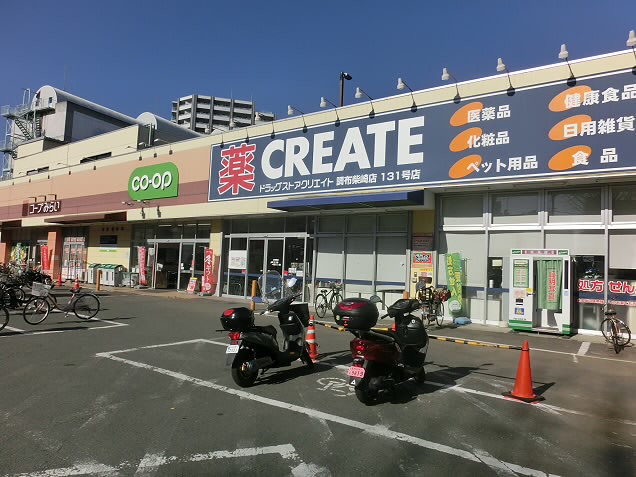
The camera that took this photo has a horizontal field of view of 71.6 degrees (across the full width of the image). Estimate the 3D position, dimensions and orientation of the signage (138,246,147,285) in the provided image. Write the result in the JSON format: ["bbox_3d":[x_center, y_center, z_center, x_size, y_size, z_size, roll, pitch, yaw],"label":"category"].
[{"bbox_3d":[-8.342,1.331,20.962,0.550,1.780,0.080,0,-4,34],"label":"signage"}]

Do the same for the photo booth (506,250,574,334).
[{"bbox_3d":[5.564,1.327,10.990,1.340,2.050,0.760,0,-5,34],"label":"photo booth"}]

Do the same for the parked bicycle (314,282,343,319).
[{"bbox_3d":[0.394,1.800,12.986,0.560,1.000,1.700,0,-4,31],"label":"parked bicycle"}]

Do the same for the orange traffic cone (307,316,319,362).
[{"bbox_3d":[-0.078,1.548,6.833,0.230,0.720,0.230,2,-3,0],"label":"orange traffic cone"}]

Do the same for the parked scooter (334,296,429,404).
[{"bbox_3d":[0.856,1.278,5.269,0.680,1.150,1.820,0,-4,34],"label":"parked scooter"}]

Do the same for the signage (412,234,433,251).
[{"bbox_3d":[3.233,0.130,13.644,0.650,0.500,0.050,0,-4,34],"label":"signage"}]

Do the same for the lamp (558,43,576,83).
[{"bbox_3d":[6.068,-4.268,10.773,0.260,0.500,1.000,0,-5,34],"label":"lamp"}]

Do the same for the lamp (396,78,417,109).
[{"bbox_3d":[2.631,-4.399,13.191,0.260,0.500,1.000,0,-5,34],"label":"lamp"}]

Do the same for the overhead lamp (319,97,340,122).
[{"bbox_3d":[0.370,-4.090,14.356,0.220,0.620,1.150,0,-4,34],"label":"overhead lamp"}]

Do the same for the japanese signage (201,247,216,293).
[{"bbox_3d":[-4.654,1.416,18.681,0.580,1.920,0.200,0,-5,34],"label":"japanese signage"}]

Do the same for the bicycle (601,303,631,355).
[{"bbox_3d":[6.128,1.798,9.029,0.560,0.960,1.660,0,-5,34],"label":"bicycle"}]

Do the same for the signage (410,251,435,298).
[{"bbox_3d":[3.215,1.123,13.569,0.750,1.520,0.060,0,-4,34],"label":"signage"}]

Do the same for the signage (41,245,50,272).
[{"bbox_3d":[-16.375,1.202,26.500,0.550,1.650,0.060,5,-4,-35],"label":"signage"}]

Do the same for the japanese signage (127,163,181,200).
[{"bbox_3d":[-7.515,-2.596,20.085,3.550,1.700,0.180,0,-4,34],"label":"japanese signage"}]

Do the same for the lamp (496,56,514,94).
[{"bbox_3d":[4.863,-4.156,11.339,0.220,0.620,1.150,0,-4,34],"label":"lamp"}]

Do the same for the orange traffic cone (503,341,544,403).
[{"bbox_3d":[2.432,1.525,5.199,0.380,0.680,0.380,0,-5,34],"label":"orange traffic cone"}]

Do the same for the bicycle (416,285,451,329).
[{"bbox_3d":[3.035,1.779,11.554,0.580,1.080,1.750,0,-4,34],"label":"bicycle"}]

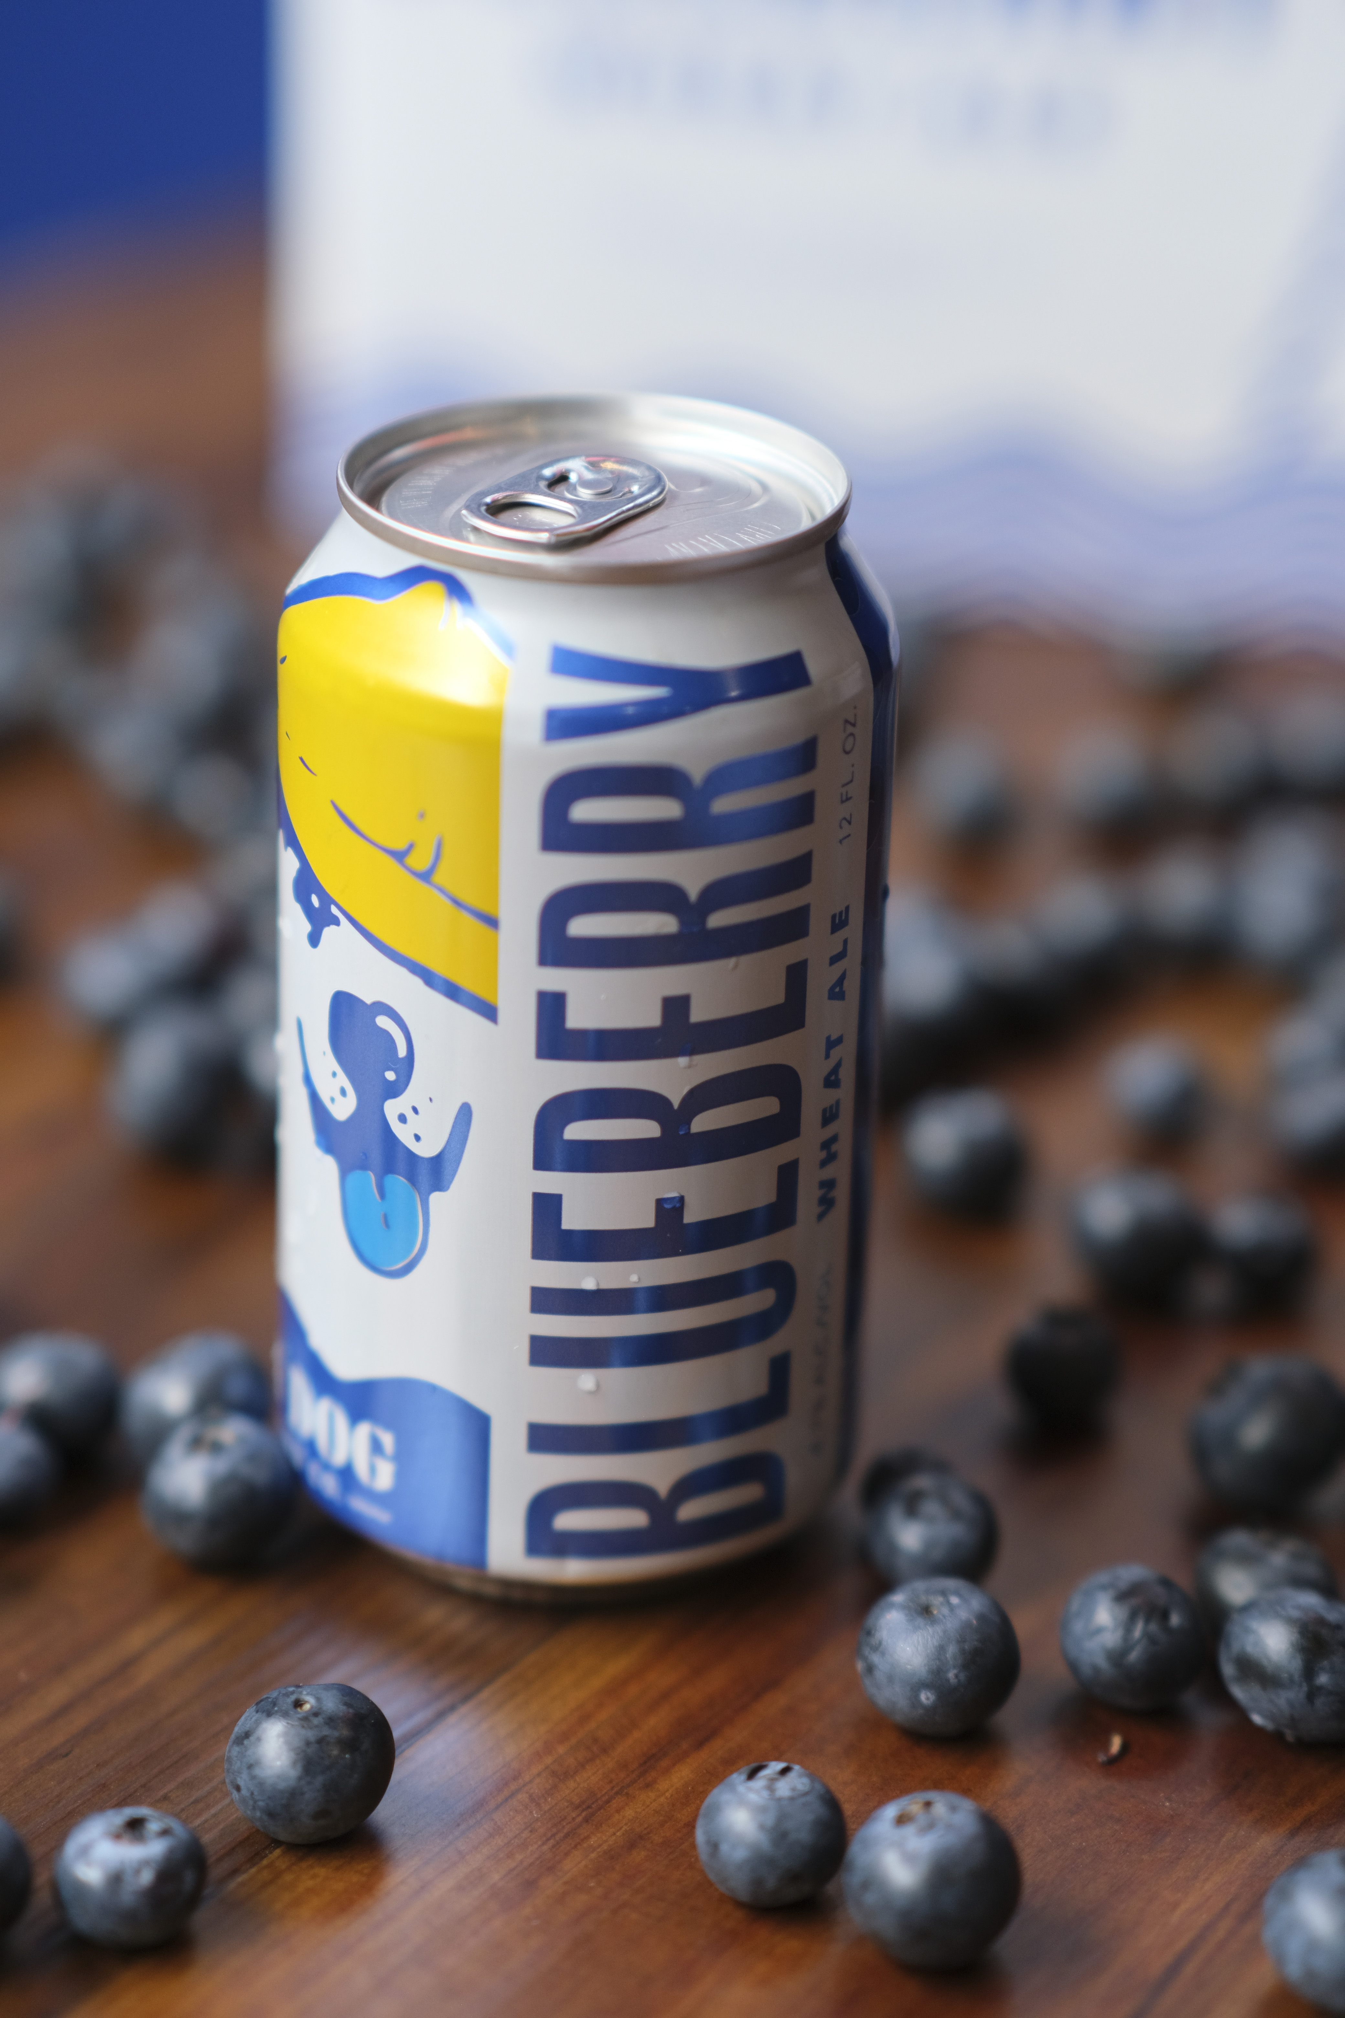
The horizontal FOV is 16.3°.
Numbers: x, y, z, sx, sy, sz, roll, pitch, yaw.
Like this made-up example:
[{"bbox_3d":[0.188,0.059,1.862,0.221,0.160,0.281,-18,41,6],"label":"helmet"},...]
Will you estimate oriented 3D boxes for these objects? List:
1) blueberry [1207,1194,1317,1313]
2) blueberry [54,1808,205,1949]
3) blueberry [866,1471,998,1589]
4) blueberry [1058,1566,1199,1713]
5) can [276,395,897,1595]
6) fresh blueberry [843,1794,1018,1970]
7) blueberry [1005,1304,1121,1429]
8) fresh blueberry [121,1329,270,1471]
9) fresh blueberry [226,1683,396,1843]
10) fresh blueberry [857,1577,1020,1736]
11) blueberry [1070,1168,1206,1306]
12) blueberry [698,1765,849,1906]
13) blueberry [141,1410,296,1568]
[{"bbox_3d":[0.074,0.031,0.592,0.013,0.012,0.013,3,24,0],"label":"blueberry"},{"bbox_3d":[-0.053,0.085,0.460,0.014,0.013,0.014,2,25,-1],"label":"blueberry"},{"bbox_3d":[0.029,0.058,0.524,0.014,0.013,0.014,3,24,0],"label":"blueberry"},{"bbox_3d":[0.049,0.067,0.504,0.015,0.014,0.015,3,24,0],"label":"blueberry"},{"bbox_3d":[-0.010,0.000,0.517,0.066,0.123,0.066,2,25,-1],"label":"can"},{"bbox_3d":[0.025,0.085,0.461,0.017,0.017,0.017,2,25,-1],"label":"fresh blueberry"},{"bbox_3d":[0.047,0.043,0.563,0.013,0.012,0.013,3,24,0],"label":"blueberry"},{"bbox_3d":[-0.055,0.045,0.543,0.017,0.015,0.017,3,24,0],"label":"fresh blueberry"},{"bbox_3d":[-0.036,0.076,0.474,0.017,0.016,0.017,3,24,0],"label":"fresh blueberry"},{"bbox_3d":[0.028,0.069,0.498,0.017,0.016,0.017,2,25,-1],"label":"fresh blueberry"},{"bbox_3d":[0.058,0.029,0.588,0.016,0.015,0.016,2,25,-1],"label":"blueberry"},{"bbox_3d":[0.010,0.082,0.470,0.015,0.014,0.015,2,25,-1],"label":"blueberry"},{"bbox_3d":[-0.051,0.053,0.524,0.017,0.016,0.017,2,25,-1],"label":"blueberry"}]

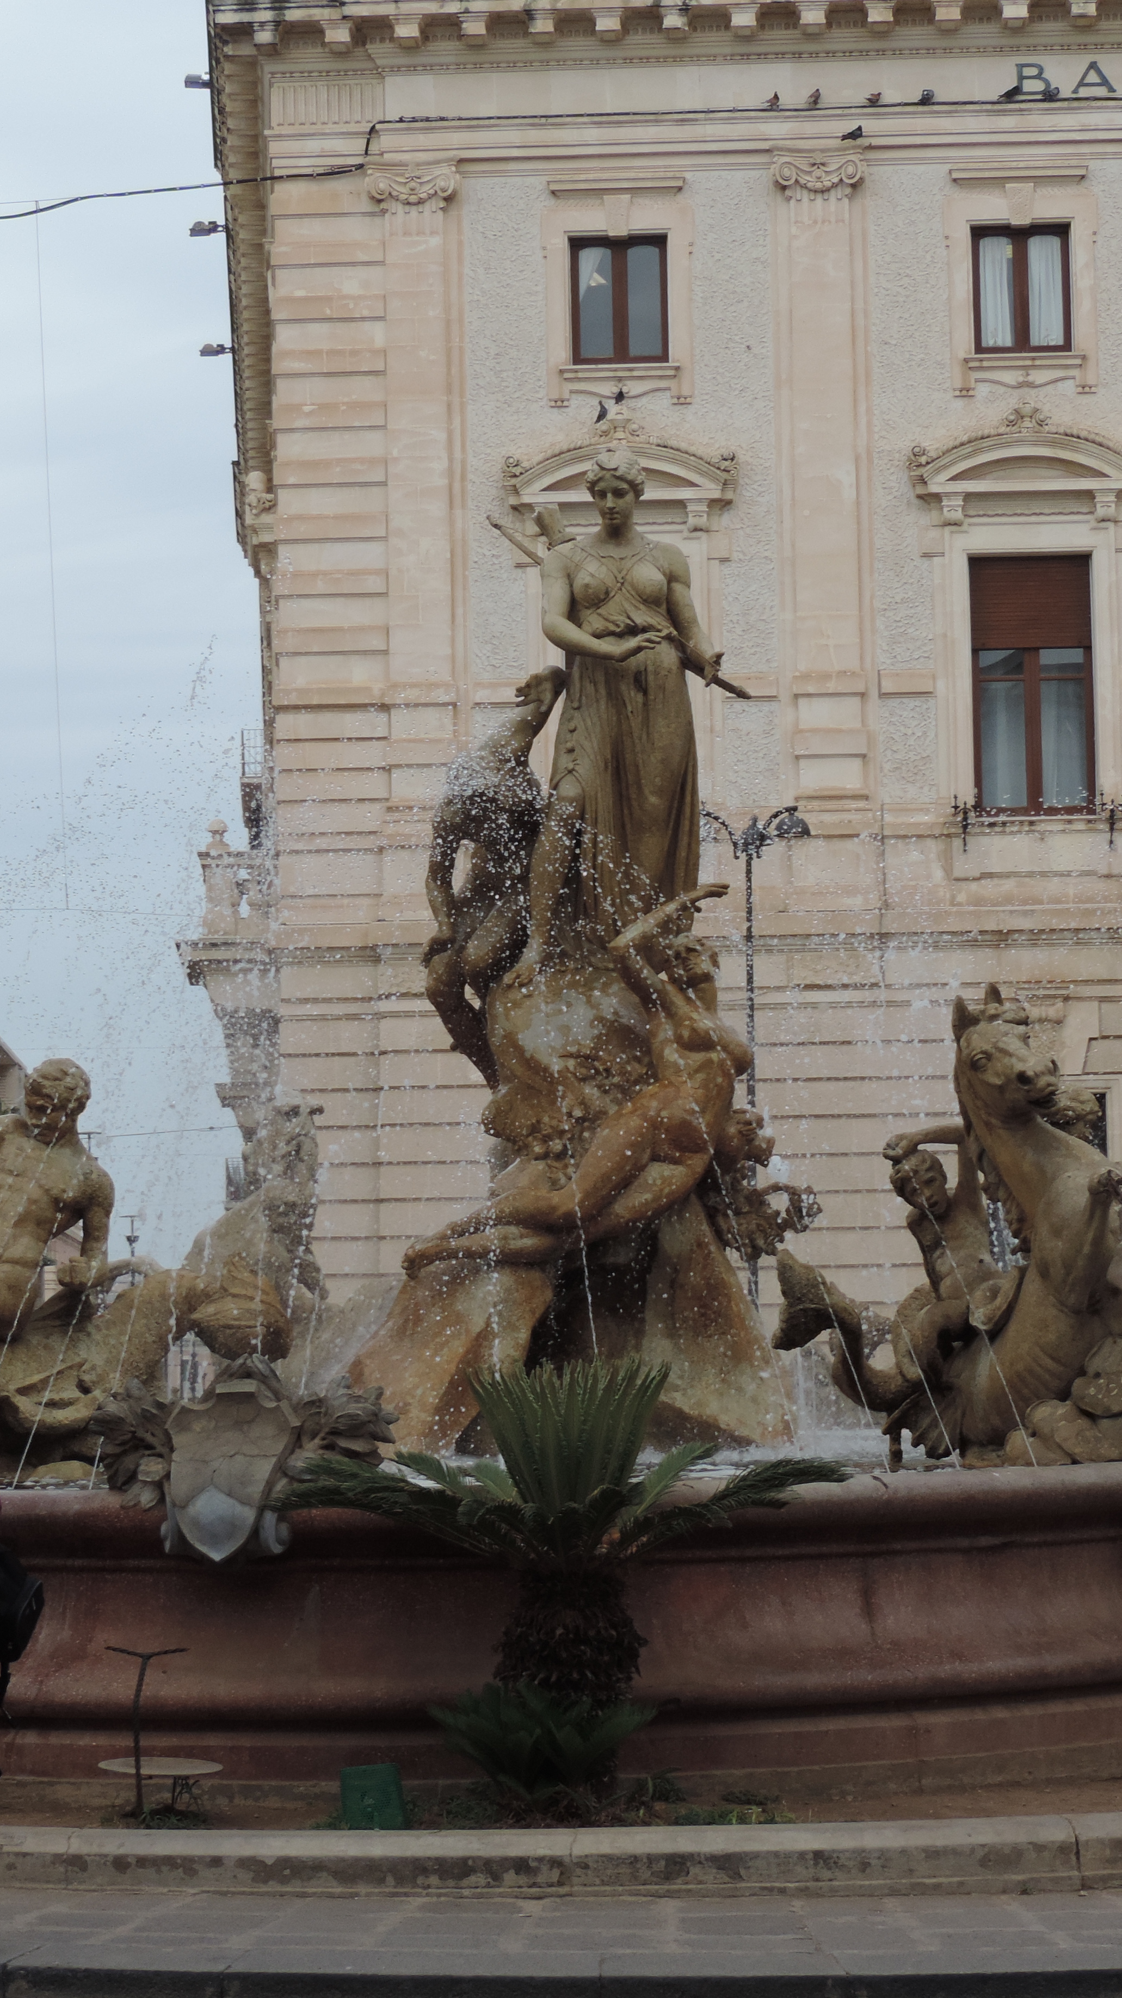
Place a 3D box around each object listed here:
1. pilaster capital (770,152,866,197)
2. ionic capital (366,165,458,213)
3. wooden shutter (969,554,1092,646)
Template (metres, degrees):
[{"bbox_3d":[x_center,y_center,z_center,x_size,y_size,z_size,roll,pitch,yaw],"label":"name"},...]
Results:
[{"bbox_3d":[2.785,-8.931,45.864,1.036,0.483,0.300,-1,-5,2],"label":"pilaster capital"},{"bbox_3d":[-1.617,-8.800,46.006,0.997,0.531,0.300,-1,-5,2],"label":"ionic capital"},{"bbox_3d":[4.772,-4.043,43.052,1.210,0.950,0.060,-1,-5,1],"label":"wooden shutter"}]

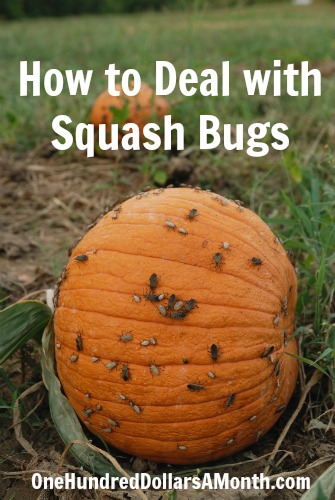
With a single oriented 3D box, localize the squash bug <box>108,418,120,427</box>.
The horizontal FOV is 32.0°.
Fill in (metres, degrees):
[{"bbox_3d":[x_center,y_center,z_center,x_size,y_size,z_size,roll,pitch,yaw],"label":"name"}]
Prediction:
[{"bbox_3d":[-0.051,0.165,0.553,0.012,0.005,0.004,30,39,6],"label":"squash bug"}]

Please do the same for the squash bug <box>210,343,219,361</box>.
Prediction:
[{"bbox_3d":[0.044,0.094,0.533,0.006,0.015,0.004,-3,4,-23],"label":"squash bug"}]

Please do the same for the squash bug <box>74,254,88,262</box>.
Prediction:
[{"bbox_3d":[-0.089,0.009,0.600,0.016,0.005,0.007,-7,59,36],"label":"squash bug"}]

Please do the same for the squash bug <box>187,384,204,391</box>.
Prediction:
[{"bbox_3d":[0.027,0.129,0.550,0.016,0.007,0.005,12,13,-16],"label":"squash bug"}]

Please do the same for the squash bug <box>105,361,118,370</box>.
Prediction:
[{"bbox_3d":[-0.051,0.105,0.531,0.013,0.006,0.004,-25,-3,22],"label":"squash bug"}]

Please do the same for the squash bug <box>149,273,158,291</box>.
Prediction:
[{"bbox_3d":[-0.012,0.029,0.533,0.007,0.016,0.005,3,-18,11],"label":"squash bug"}]

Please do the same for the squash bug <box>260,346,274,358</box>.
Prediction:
[{"bbox_3d":[0.099,0.101,0.573,0.016,0.006,0.004,-34,17,-26],"label":"squash bug"}]

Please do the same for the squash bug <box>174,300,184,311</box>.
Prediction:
[{"bbox_3d":[0.010,0.050,0.526,0.011,0.006,0.004,-44,-7,-8],"label":"squash bug"}]

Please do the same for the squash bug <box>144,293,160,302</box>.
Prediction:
[{"bbox_3d":[-0.014,0.045,0.546,0.015,0.007,0.005,20,-11,12],"label":"squash bug"}]

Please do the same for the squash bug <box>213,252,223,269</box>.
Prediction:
[{"bbox_3d":[0.049,0.010,0.568,0.007,0.005,0.015,17,59,-13],"label":"squash bug"}]

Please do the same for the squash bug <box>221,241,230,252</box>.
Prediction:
[{"bbox_3d":[0.056,-0.004,0.559,0.005,0.004,0.009,2,57,-24],"label":"squash bug"}]

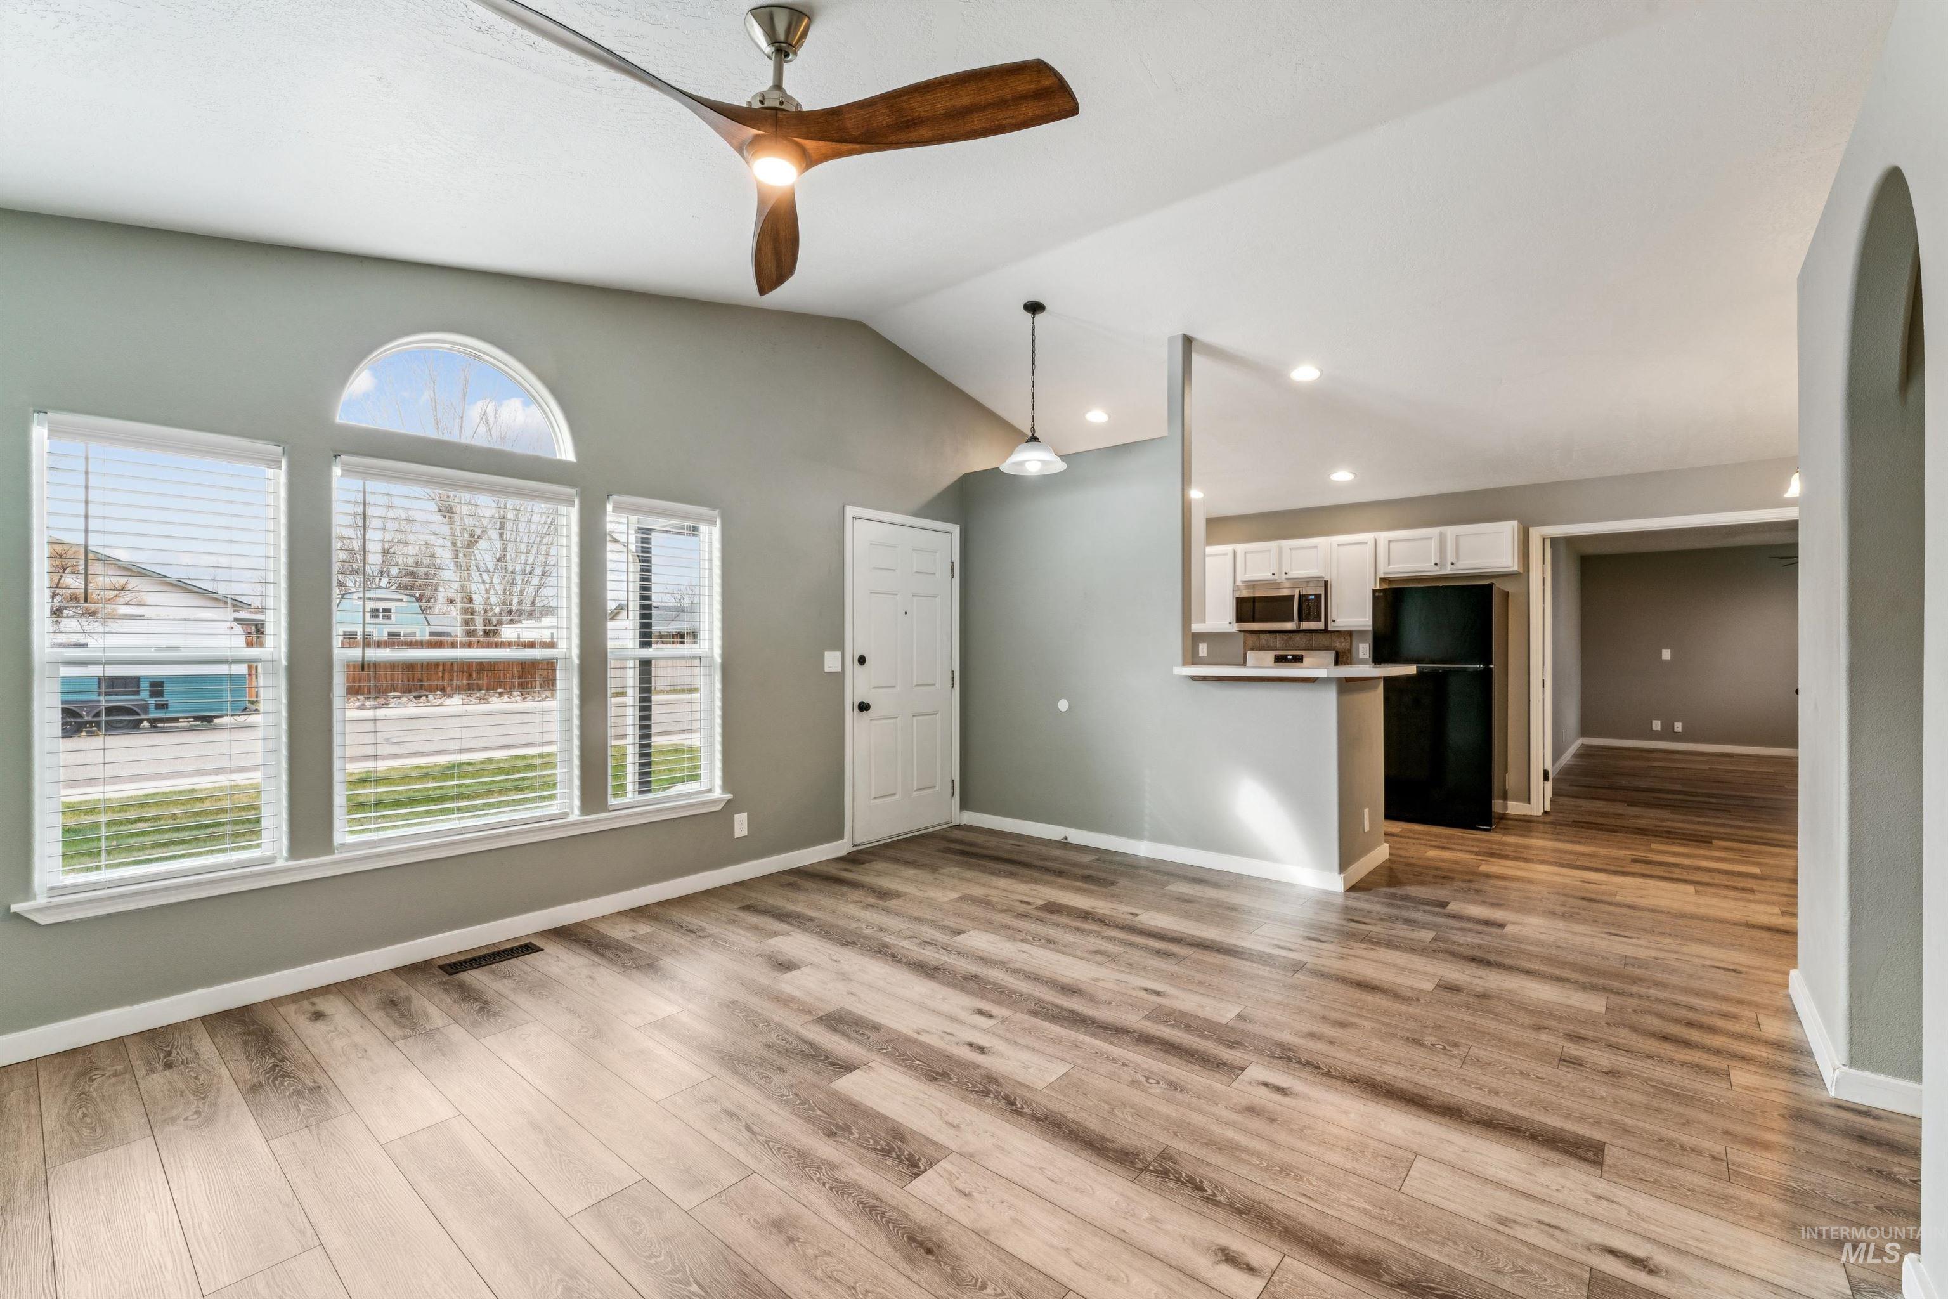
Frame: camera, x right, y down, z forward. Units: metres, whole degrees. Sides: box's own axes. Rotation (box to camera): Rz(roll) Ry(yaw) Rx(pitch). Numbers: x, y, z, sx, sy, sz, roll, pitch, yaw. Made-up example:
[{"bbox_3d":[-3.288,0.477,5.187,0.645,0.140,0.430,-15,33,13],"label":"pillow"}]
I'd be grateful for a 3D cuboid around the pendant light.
[{"bbox_3d":[0.341,-1.518,4.657,0.378,0.951,0.378,0,0,0],"label":"pendant light"}]

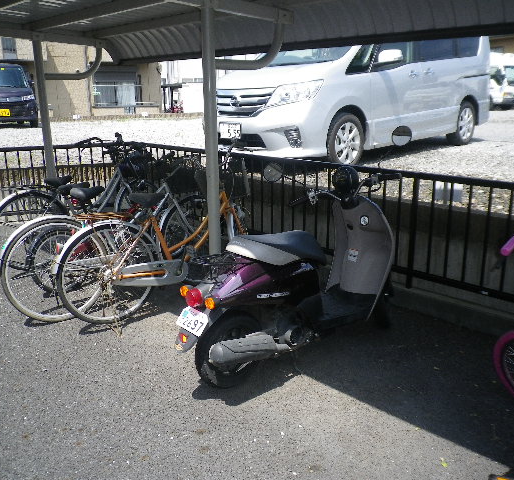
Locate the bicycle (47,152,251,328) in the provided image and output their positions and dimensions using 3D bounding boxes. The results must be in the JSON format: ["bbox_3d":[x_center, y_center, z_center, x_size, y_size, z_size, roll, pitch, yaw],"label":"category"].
[{"bbox_3d":[-0.587,-0.062,3.667,1.730,1.090,0.590,-12,19,-37],"label":"bicycle"}]

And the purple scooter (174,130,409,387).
[{"bbox_3d":[0.276,0.065,2.859,1.660,1.250,0.680,-11,18,-35],"label":"purple scooter"}]

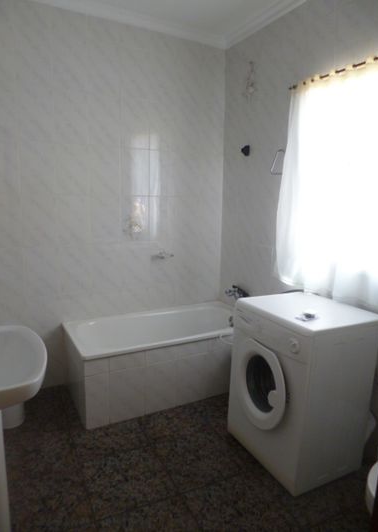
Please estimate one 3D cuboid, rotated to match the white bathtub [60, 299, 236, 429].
[{"bbox_3d":[-0.186,0.691,2.901,1.403,0.499,0.685,-4,12,-28],"label":"white bathtub"}]

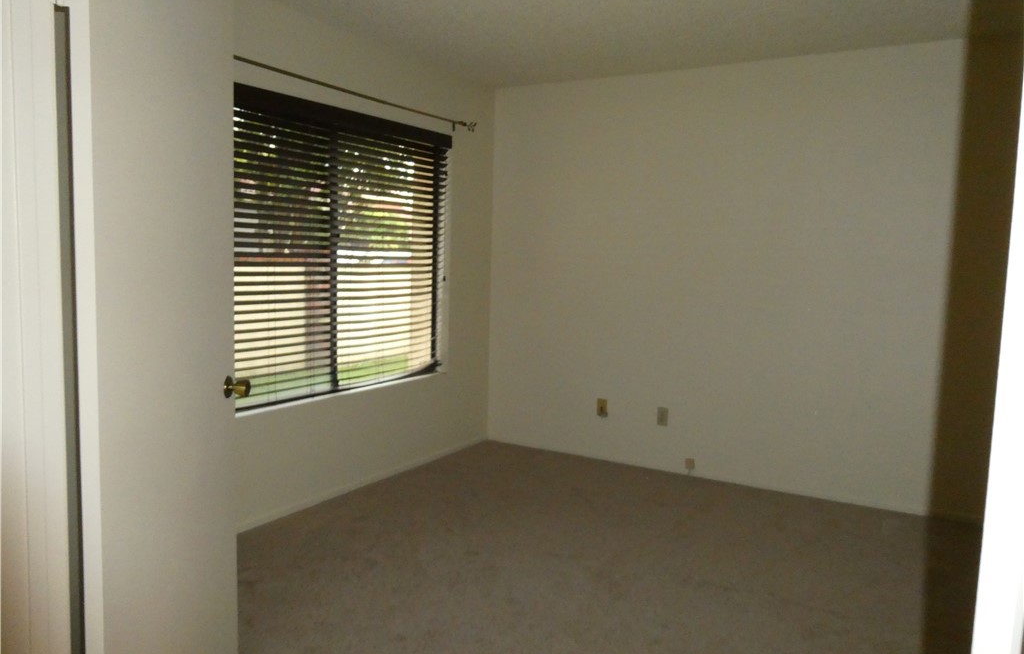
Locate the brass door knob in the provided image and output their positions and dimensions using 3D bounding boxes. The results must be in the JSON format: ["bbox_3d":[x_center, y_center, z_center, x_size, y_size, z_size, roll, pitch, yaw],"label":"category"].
[{"bbox_3d":[-0.798,0.177,2.080,0.062,0.065,0.065,1,5,-2],"label":"brass door knob"}]

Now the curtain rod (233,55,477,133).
[{"bbox_3d":[-0.790,-1.183,3.631,0.090,0.080,2.200,5,6,30],"label":"curtain rod"}]

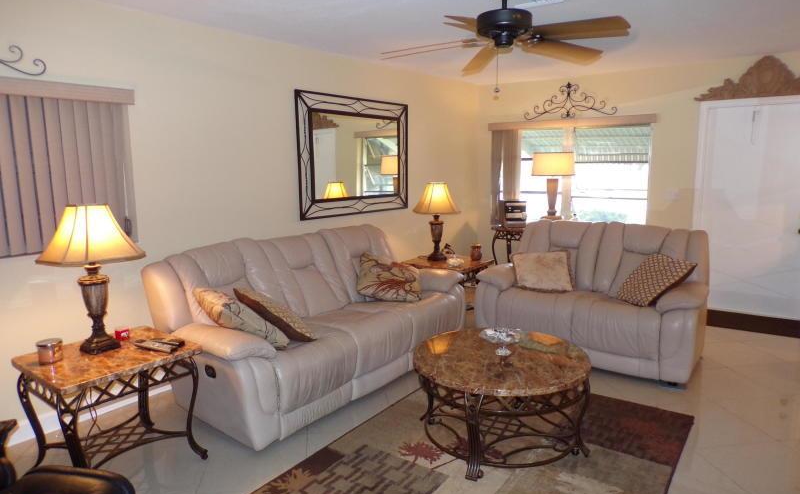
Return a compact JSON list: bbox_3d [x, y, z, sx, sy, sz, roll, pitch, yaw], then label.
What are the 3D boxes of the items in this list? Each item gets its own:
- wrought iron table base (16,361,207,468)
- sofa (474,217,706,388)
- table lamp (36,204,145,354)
[{"bbox_3d":[-1.437,0.839,2.800,0.586,0.555,0.626,6,10,38],"label":"wrought iron table base"},{"bbox_3d":[1.530,0.348,4.491,1.595,1.010,1.080,5,10,34],"label":"sofa"},{"bbox_3d":[-1.539,0.162,2.802,0.469,0.727,0.469,6,10,38],"label":"table lamp"}]

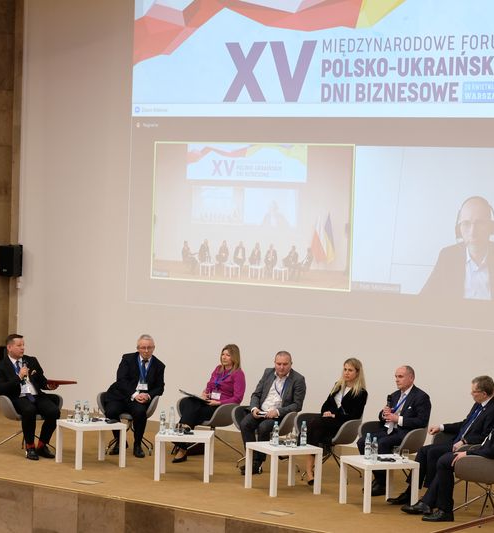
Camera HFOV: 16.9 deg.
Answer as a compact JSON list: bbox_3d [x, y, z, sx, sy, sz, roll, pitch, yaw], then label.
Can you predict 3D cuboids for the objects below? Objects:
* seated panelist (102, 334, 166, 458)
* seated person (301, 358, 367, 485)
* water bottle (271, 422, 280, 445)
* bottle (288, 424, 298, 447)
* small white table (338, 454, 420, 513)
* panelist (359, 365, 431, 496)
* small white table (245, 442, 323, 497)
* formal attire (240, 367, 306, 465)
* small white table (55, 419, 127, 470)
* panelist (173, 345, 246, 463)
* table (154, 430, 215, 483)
[{"bbox_3d":[-1.247,1.415,18.665,0.660,1.328,0.850,1,2,-3],"label":"seated panelist"},{"bbox_3d":[0.885,1.568,17.121,0.560,1.250,0.800,4,3,42],"label":"seated person"},{"bbox_3d":[0.289,1.638,16.408,0.065,0.230,0.065,2,2,0],"label":"water bottle"},{"bbox_3d":[0.449,1.650,16.336,0.066,0.220,0.066,2,2,0],"label":"bottle"},{"bbox_3d":[1.243,2.039,15.687,0.550,0.450,0.550,1,3,-23],"label":"small white table"},{"bbox_3d":[1.471,1.605,16.568,0.570,1.249,0.820,3,3,38],"label":"panelist"},{"bbox_3d":[0.357,1.984,16.407,0.550,0.450,0.550,0,3,-29],"label":"small white table"},{"bbox_3d":[0.278,1.551,17.688,0.590,0.950,0.700,2,2,22],"label":"formal attire"},{"bbox_3d":[-1.653,1.873,17.641,0.550,0.450,0.550,0,3,-31],"label":"small white table"},{"bbox_3d":[-0.443,1.484,18.080,0.800,1.260,0.560,-1,3,-42],"label":"panelist"},{"bbox_3d":[-0.635,1.933,16.980,0.550,0.450,0.550,2,2,3],"label":"table"}]

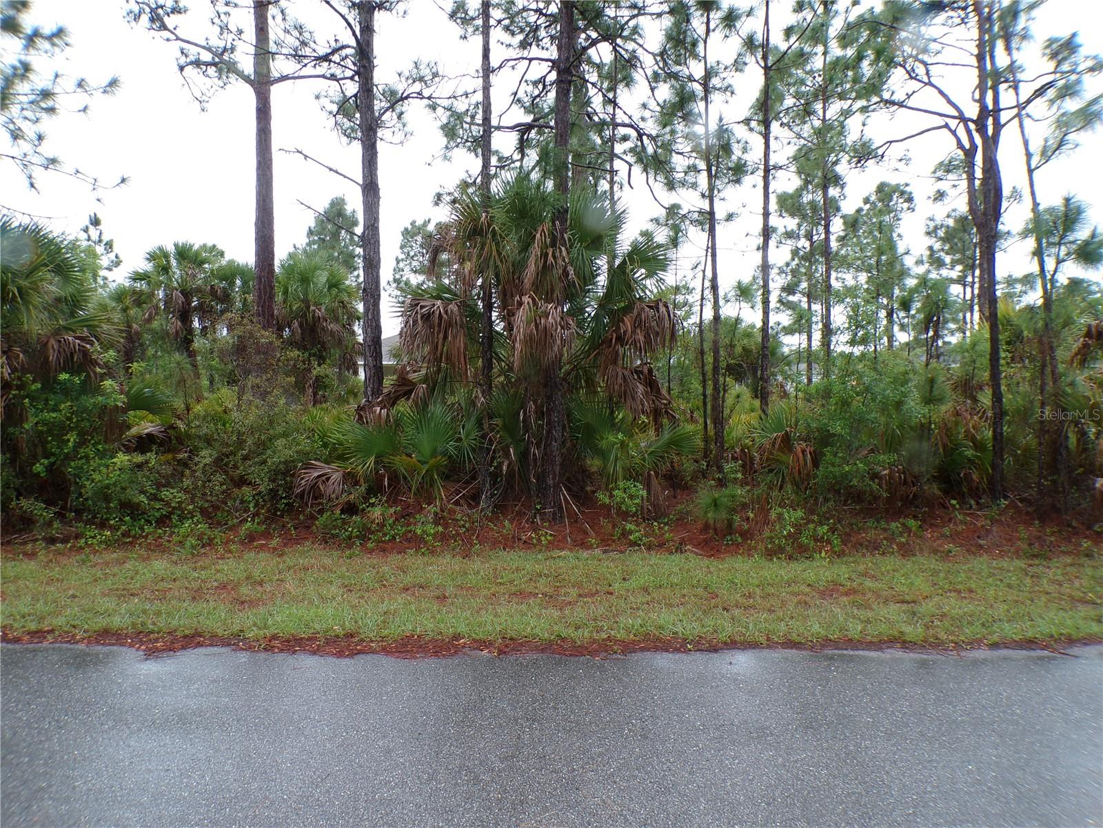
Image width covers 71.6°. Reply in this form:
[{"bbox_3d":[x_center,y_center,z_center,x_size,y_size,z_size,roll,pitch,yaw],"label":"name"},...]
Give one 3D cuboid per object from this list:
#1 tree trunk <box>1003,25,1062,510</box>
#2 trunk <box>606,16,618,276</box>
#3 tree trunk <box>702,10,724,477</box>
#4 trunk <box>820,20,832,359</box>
[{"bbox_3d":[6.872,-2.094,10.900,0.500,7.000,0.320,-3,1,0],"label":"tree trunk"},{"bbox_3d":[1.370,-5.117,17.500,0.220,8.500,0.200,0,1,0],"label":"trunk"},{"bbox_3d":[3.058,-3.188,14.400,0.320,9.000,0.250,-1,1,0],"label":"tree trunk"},{"bbox_3d":[7.895,-5.565,22.000,0.280,11.800,0.260,0,1,0],"label":"trunk"}]

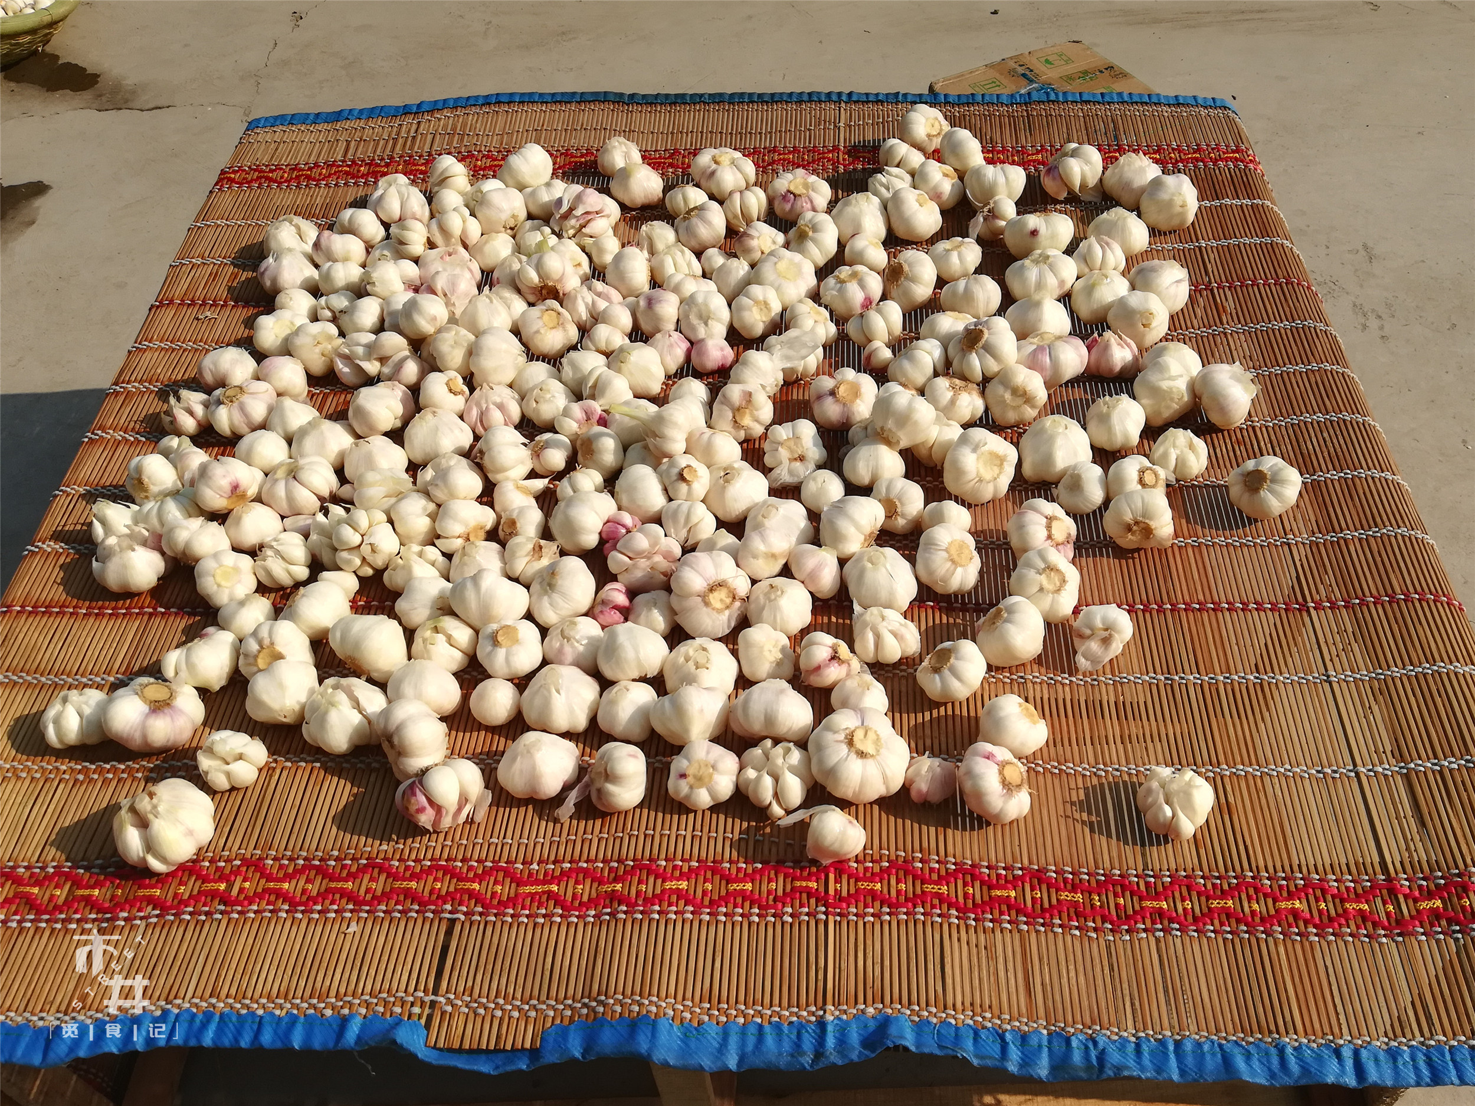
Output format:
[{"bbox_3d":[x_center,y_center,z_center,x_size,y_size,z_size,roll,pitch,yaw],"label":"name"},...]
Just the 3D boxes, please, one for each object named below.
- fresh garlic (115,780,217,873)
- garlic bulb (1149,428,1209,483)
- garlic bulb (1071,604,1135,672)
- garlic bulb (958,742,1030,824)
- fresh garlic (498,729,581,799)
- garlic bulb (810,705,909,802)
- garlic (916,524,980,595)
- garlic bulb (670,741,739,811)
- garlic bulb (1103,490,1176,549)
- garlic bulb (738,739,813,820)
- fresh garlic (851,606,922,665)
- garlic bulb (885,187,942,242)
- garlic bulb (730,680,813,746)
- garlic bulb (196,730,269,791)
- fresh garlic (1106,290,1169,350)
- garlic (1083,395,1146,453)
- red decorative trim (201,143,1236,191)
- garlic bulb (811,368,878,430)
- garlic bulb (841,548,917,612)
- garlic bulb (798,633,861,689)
[{"bbox_3d":[-0.385,0.183,0.743,0.069,0.057,0.065,-1,49,2],"label":"fresh garlic"},{"bbox_3d":[0.334,-0.074,0.837,0.044,0.038,0.042,0,52,4],"label":"garlic bulb"},{"bbox_3d":[0.268,0.062,0.812,0.044,0.038,0.047,13,71,19],"label":"garlic bulb"},{"bbox_3d":[0.172,0.155,0.745,0.055,0.044,0.050,8,74,-29],"label":"garlic bulb"},{"bbox_3d":[-0.140,0.149,0.782,0.057,0.045,0.050,-5,56,7],"label":"fresh garlic"},{"bbox_3d":[0.085,0.142,0.776,0.070,0.057,0.070,1,65,-1],"label":"garlic bulb"},{"bbox_3d":[0.170,0.005,0.894,0.056,0.045,0.053,9,78,-11],"label":"garlic"},{"bbox_3d":[-0.023,0.151,0.756,0.049,0.039,0.049,1,53,3],"label":"garlic bulb"},{"bbox_3d":[0.333,-0.028,0.917,0.059,0.054,0.050,-17,17,20],"label":"garlic bulb"},{"bbox_3d":[0.026,0.154,0.752,0.052,0.039,0.056,1,53,3],"label":"garlic bulb"},{"bbox_3d":[0.115,0.062,0.851,0.053,0.043,0.048,0,51,0],"label":"fresh garlic"},{"bbox_3d":[0.166,-0.316,1.034,0.053,0.046,0.053,10,73,-8],"label":"garlic bulb"},{"bbox_3d":[0.022,0.103,0.716,0.054,0.041,0.054,0,14,4],"label":"garlic bulb"},{"bbox_3d":[-0.358,0.147,0.784,0.050,0.039,0.046,0,51,0],"label":"garlic bulb"},{"bbox_3d":[0.363,-0.211,1.003,0.056,0.049,0.055,2,81,-14],"label":"fresh garlic"},{"bbox_3d":[0.293,-0.100,0.858,0.048,0.042,0.048,0,52,4],"label":"garlic"},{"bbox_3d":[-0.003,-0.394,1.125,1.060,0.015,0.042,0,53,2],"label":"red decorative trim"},{"bbox_3d":[0.092,-0.133,0.957,0.058,0.048,0.058,1,53,3],"label":"garlic bulb"},{"bbox_3d":[0.109,0.020,0.844,0.056,0.046,0.053,1,53,3],"label":"garlic bulb"},{"bbox_3d":[0.068,0.080,0.817,0.045,0.040,0.042,9,72,-29],"label":"garlic bulb"}]

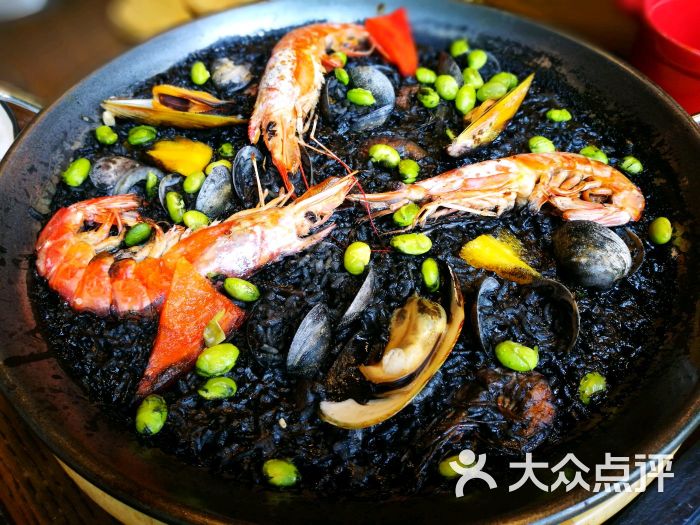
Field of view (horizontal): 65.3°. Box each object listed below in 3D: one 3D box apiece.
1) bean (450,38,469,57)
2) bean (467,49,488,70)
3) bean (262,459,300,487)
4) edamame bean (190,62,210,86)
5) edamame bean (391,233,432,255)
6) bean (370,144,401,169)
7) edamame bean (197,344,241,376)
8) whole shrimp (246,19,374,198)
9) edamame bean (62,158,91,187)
[{"bbox_3d":[0.065,-0.127,0.323,0.010,0.008,0.015,27,56,21],"label":"bean"},{"bbox_3d":[0.084,-0.135,0.362,0.013,0.013,0.013,5,52,5],"label":"bean"},{"bbox_3d":[-0.022,0.068,0.176,0.013,0.008,0.009,15,52,13],"label":"bean"},{"bbox_3d":[-0.091,-0.115,0.331,0.011,0.010,0.020,-10,52,-7],"label":"edamame bean"},{"bbox_3d":[0.026,-0.008,0.231,0.017,0.008,0.010,6,51,6],"label":"edamame bean"},{"bbox_3d":[0.018,-0.055,0.282,0.019,0.009,0.011,37,61,26],"label":"bean"},{"bbox_3d":[-0.055,0.041,0.229,0.018,0.011,0.013,-19,53,-13],"label":"edamame bean"},{"bbox_3d":[-0.018,-0.087,0.284,0.067,0.030,0.135,-3,51,-2],"label":"whole shrimp"},{"bbox_3d":[-0.139,-0.046,0.277,0.011,0.010,0.018,9,52,8],"label":"edamame bean"}]

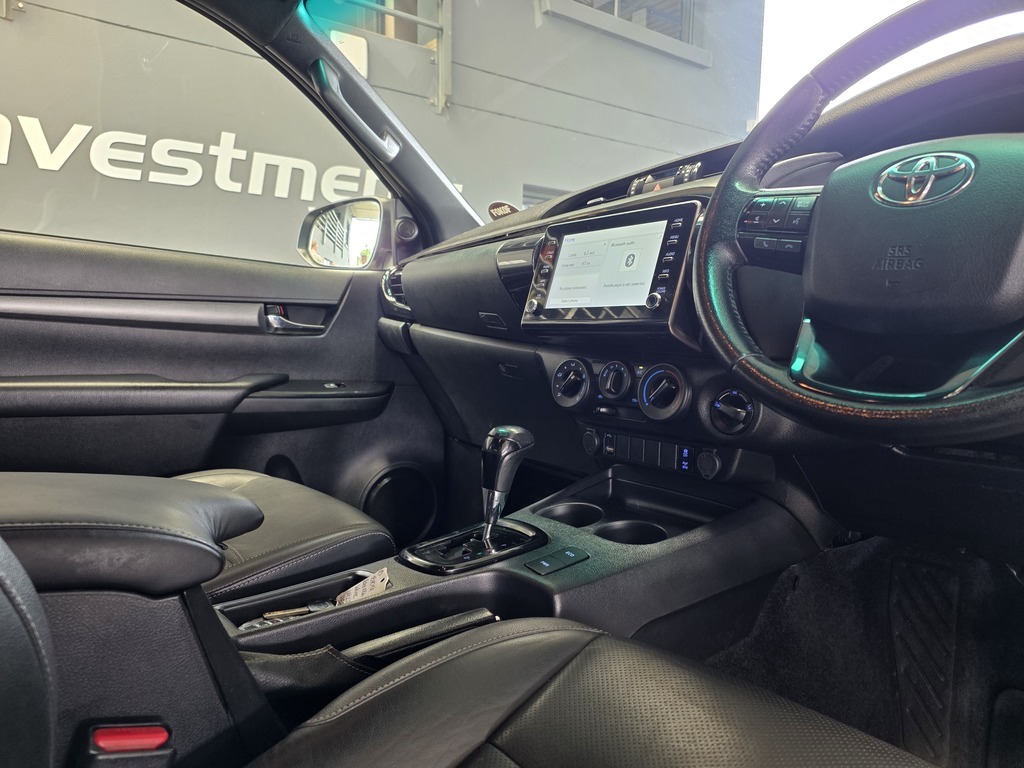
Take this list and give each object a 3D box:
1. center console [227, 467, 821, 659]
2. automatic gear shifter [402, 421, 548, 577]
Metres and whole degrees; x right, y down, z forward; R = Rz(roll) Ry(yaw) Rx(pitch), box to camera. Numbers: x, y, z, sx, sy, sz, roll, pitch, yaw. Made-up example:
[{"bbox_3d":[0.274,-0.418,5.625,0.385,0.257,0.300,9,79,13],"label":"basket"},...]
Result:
[{"bbox_3d":[0.027,0.221,0.750,0.664,0.170,0.262,-3,5,-40],"label":"center console"},{"bbox_3d":[-0.038,0.122,0.762,0.164,0.146,0.090,-3,5,-40],"label":"automatic gear shifter"}]

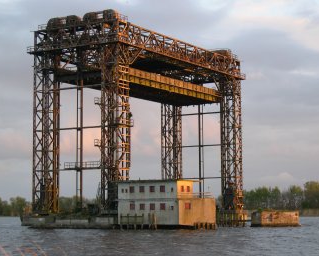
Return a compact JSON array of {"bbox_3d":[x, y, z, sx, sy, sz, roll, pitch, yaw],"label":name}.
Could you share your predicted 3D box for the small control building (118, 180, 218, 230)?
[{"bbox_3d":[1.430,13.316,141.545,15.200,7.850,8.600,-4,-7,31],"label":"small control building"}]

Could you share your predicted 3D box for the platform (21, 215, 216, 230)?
[{"bbox_3d":[-7.827,16.990,146.746,37.200,2.450,9.200,-4,-7,31],"label":"platform"}]

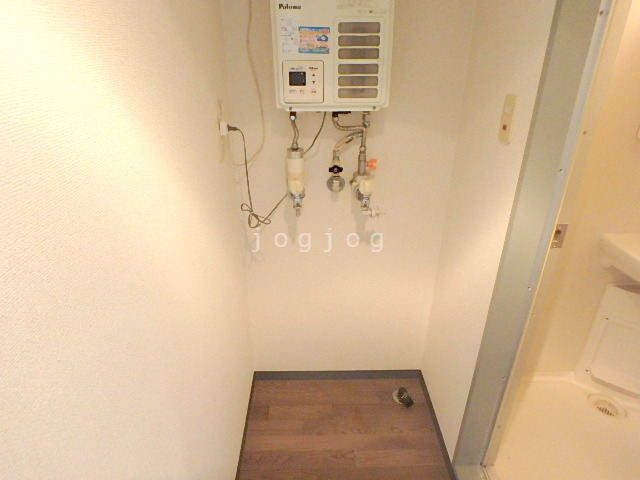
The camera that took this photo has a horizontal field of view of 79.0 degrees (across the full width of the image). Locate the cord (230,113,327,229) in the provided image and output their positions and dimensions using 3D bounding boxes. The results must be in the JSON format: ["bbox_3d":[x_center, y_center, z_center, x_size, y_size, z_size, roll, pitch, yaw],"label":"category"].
[{"bbox_3d":[-0.132,-0.231,1.338,0.310,0.410,0.130,0,25,-1],"label":"cord"}]

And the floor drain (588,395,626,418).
[{"bbox_3d":[1.311,0.768,1.774,0.143,0.020,0.143,0,25,-1],"label":"floor drain"}]

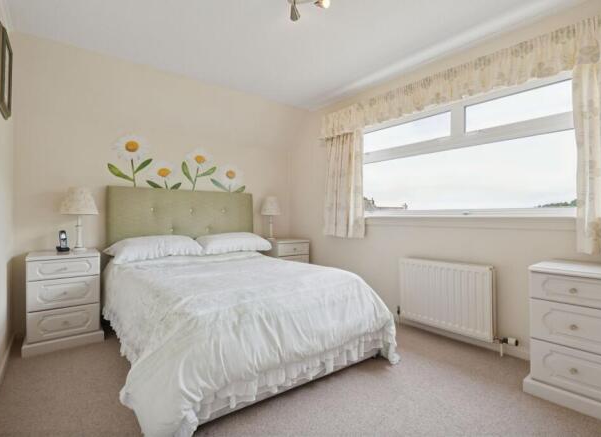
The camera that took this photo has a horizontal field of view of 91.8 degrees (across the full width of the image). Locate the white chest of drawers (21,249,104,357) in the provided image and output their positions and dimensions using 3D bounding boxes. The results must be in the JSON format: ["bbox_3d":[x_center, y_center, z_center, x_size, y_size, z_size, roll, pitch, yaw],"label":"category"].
[{"bbox_3d":[-1.821,0.606,2.274,0.459,0.667,0.440,0,0,-37],"label":"white chest of drawers"}]

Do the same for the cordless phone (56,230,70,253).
[{"bbox_3d":[-1.834,0.175,2.250,0.083,0.164,0.085,0,0,-42],"label":"cordless phone"}]

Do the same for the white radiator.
[{"bbox_3d":[1.105,0.589,2.251,0.080,0.513,0.667,0,0,-44],"label":"white radiator"}]

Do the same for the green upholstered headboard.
[{"bbox_3d":[-1.145,0.096,3.019,1.426,0.750,0.080,0,0,-37],"label":"green upholstered headboard"}]

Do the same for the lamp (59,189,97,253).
[{"bbox_3d":[-1.809,0.008,2.383,0.240,0.529,0.240,0,0,-37],"label":"lamp"}]

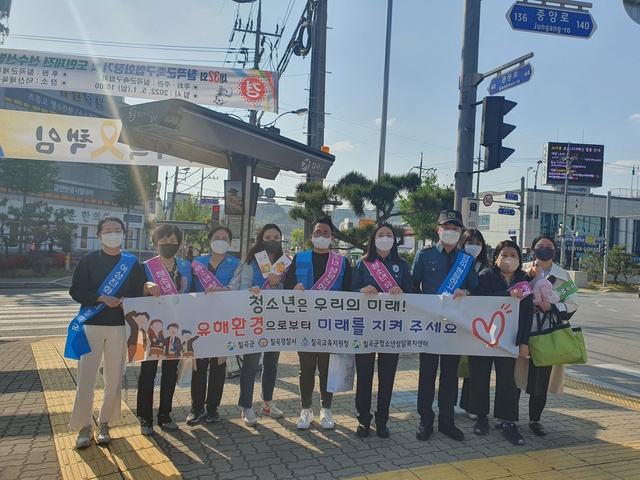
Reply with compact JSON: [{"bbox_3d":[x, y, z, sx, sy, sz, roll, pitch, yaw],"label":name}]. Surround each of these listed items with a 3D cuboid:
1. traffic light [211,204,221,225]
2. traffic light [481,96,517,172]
[{"bbox_3d":[-5.060,-1.168,23.500,0.360,1.030,0.320,3,0,-22],"label":"traffic light"},{"bbox_3d":[2.602,-1.528,6.950,0.400,1.040,0.355,3,0,4],"label":"traffic light"}]

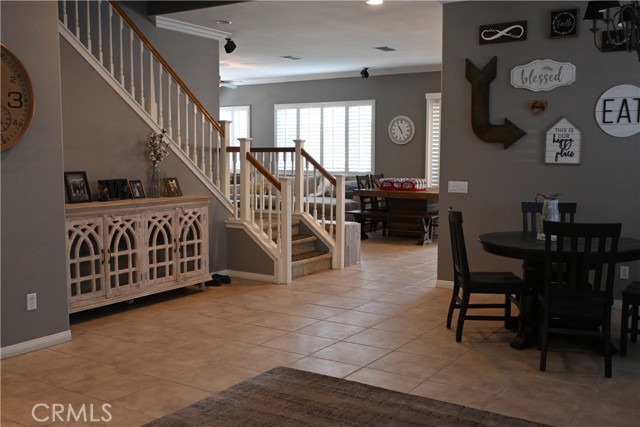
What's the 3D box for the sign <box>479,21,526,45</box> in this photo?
[{"bbox_3d":[1.815,-1.793,6.363,0.475,0.186,0.025,4,6,33],"label":"sign"}]

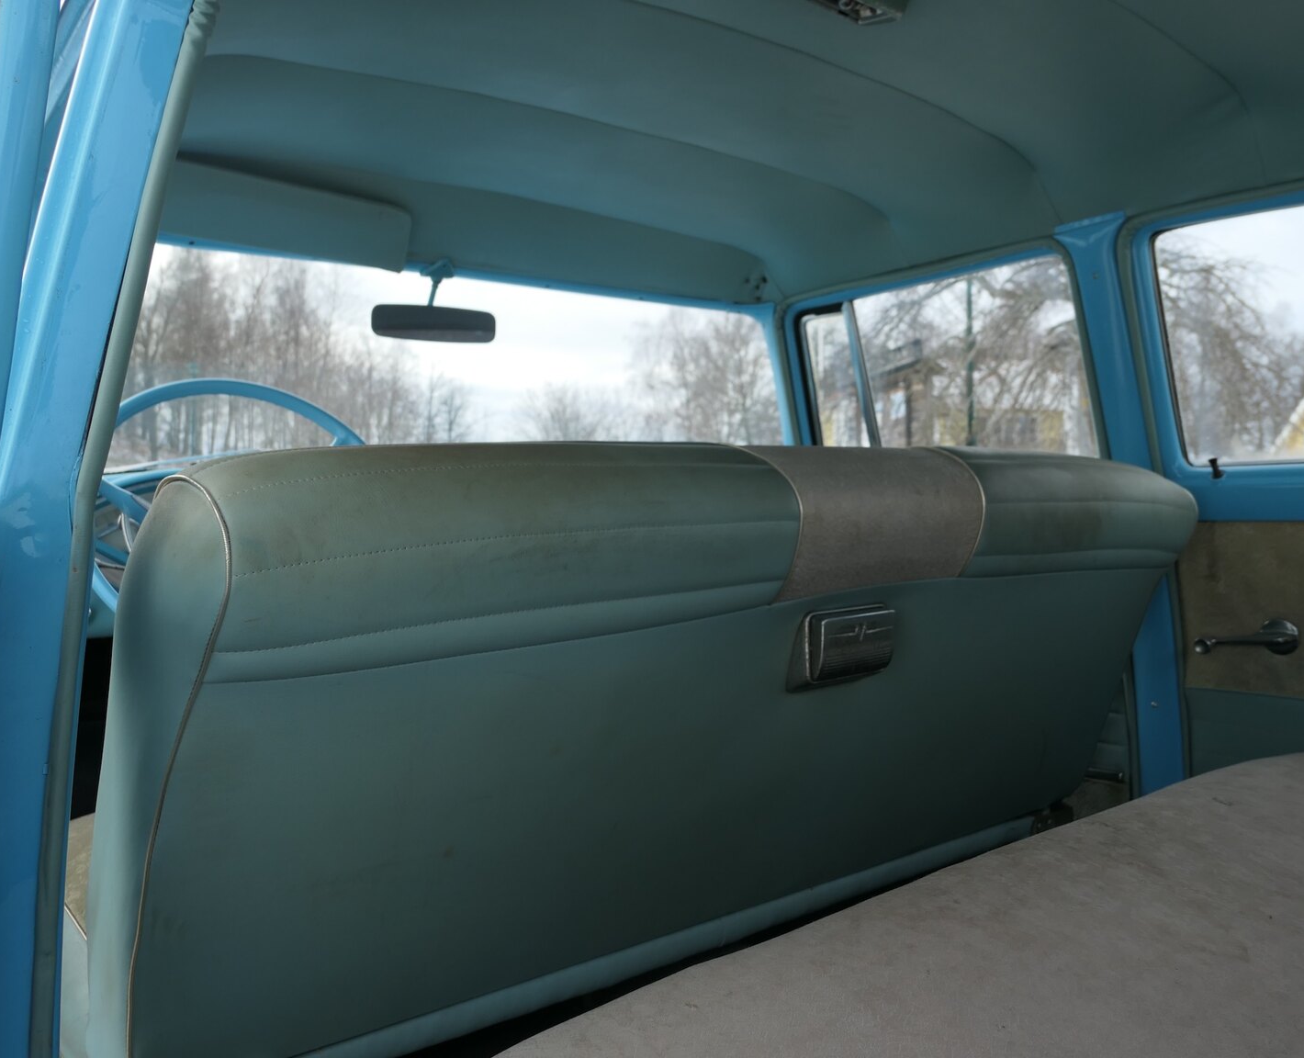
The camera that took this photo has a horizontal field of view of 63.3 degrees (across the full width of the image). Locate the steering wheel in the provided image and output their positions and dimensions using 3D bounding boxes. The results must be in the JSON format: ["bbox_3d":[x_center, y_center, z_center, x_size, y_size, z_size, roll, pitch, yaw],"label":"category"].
[{"bbox_3d":[-0.547,-0.004,1.426,0.433,0.433,0.090,-3,-25,-38],"label":"steering wheel"}]

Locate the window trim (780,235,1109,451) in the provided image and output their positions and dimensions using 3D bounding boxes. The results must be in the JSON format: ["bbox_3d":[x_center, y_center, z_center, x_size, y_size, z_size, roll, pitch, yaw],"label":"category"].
[{"bbox_3d":[0.461,-0.236,1.766,0.050,0.340,0.575,-20,13,-40],"label":"window trim"}]

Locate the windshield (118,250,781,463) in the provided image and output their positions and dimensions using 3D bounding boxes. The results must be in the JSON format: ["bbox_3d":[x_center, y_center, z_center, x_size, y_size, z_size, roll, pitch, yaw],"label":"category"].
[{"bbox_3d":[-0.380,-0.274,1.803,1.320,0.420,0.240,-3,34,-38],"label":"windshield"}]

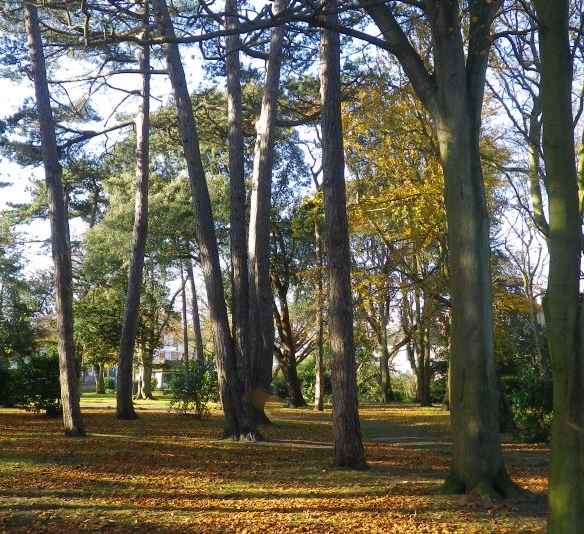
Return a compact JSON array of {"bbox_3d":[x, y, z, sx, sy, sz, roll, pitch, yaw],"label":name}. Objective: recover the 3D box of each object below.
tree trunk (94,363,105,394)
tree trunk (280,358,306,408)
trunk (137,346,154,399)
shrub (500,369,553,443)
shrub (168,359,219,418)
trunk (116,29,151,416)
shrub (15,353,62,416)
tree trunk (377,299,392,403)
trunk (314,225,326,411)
[{"bbox_3d":[-10.238,5.927,37.604,0.520,1.650,0.500,2,-8,-15],"label":"tree trunk"},{"bbox_3d":[-0.010,4.345,26.545,0.800,1.820,0.700,-11,-8,-1],"label":"tree trunk"},{"bbox_3d":[-7.349,5.451,35.995,0.650,2.560,0.650,0,-8,0],"label":"trunk"},{"bbox_3d":[5.280,3.094,16.123,1.400,1.620,1.350,0,-8,0],"label":"shrub"},{"bbox_3d":[-3.183,3.987,23.356,1.750,1.900,1.600,0,-8,0],"label":"shrub"},{"bbox_3d":[-4.757,-1.431,21.552,0.680,11.880,0.620,2,-8,-13],"label":"trunk"},{"bbox_3d":[-8.318,3.829,23.419,1.700,1.960,1.600,3,-8,-19],"label":"shrub"},{"bbox_3d":[4.294,3.880,33.003,0.500,4.830,0.500,0,-8,0],"label":"tree trunk"},{"bbox_3d":[0.956,1.623,24.281,0.340,6.570,0.320,0,-8,2],"label":"trunk"}]

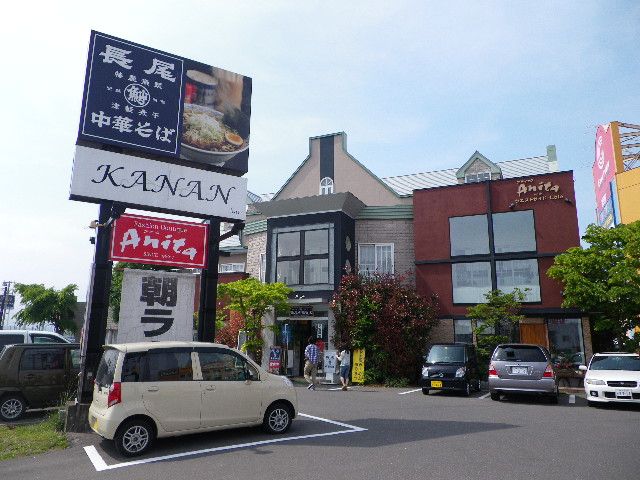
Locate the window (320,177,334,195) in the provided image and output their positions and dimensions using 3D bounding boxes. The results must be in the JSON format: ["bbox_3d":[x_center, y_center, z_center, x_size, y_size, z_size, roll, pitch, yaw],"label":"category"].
[{"bbox_3d":[0.371,-2.610,25.725,0.730,1.060,0.120,-5,-13,23],"label":"window"}]

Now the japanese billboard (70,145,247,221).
[{"bbox_3d":[-3.223,-1.053,10.770,3.515,1.033,0.350,8,-14,-30],"label":"japanese billboard"}]

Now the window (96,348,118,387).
[{"bbox_3d":[-3.206,1.940,7.830,0.120,0.520,1.080,9,-15,-37],"label":"window"}]

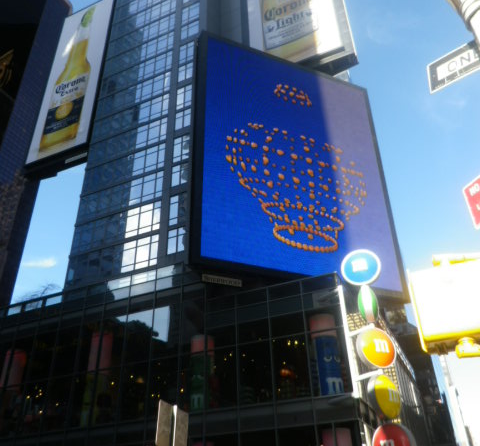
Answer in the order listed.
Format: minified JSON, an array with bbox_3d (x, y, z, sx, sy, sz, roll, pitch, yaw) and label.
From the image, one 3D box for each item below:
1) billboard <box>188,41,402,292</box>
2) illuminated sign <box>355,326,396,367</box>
[{"bbox_3d":[5.383,-5.791,43.605,20.593,25.576,1.100,12,-32,-22],"label":"billboard"},{"bbox_3d":[7.459,6.801,25.351,2.200,2.200,1.100,6,-30,-12],"label":"illuminated sign"}]

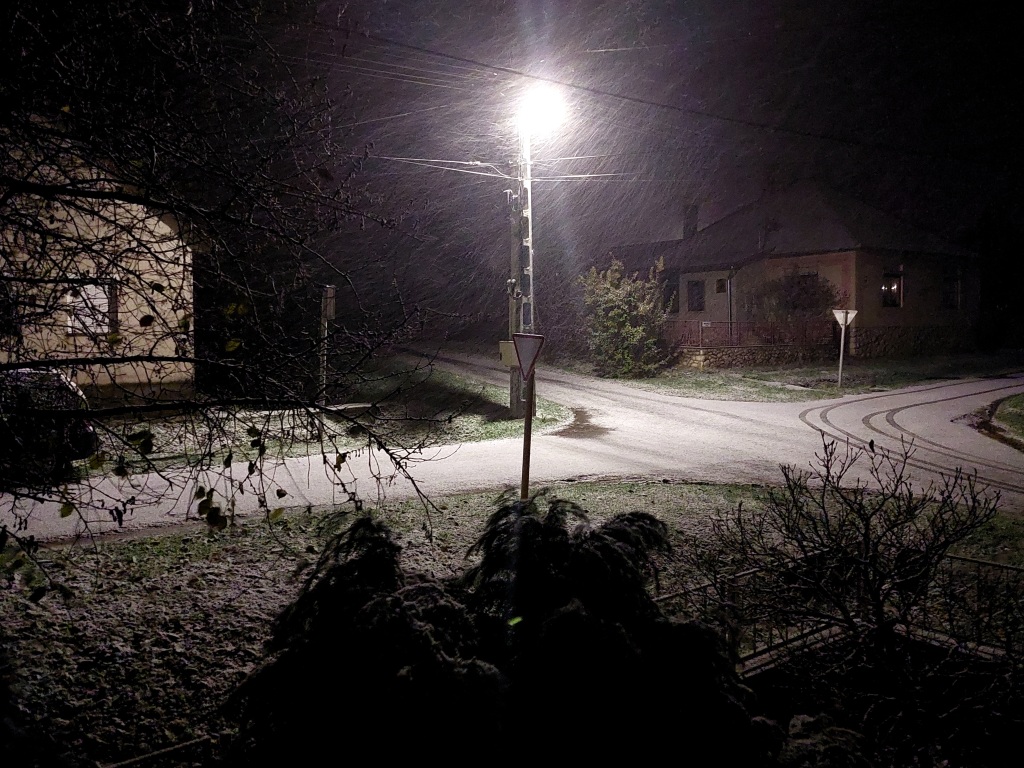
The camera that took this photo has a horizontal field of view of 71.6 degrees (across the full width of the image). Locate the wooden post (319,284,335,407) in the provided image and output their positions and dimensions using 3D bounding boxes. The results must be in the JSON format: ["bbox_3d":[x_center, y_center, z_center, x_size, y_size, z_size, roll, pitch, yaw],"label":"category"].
[{"bbox_3d":[-4.440,-0.630,17.000,0.340,3.350,0.250,0,5,-6],"label":"wooden post"}]

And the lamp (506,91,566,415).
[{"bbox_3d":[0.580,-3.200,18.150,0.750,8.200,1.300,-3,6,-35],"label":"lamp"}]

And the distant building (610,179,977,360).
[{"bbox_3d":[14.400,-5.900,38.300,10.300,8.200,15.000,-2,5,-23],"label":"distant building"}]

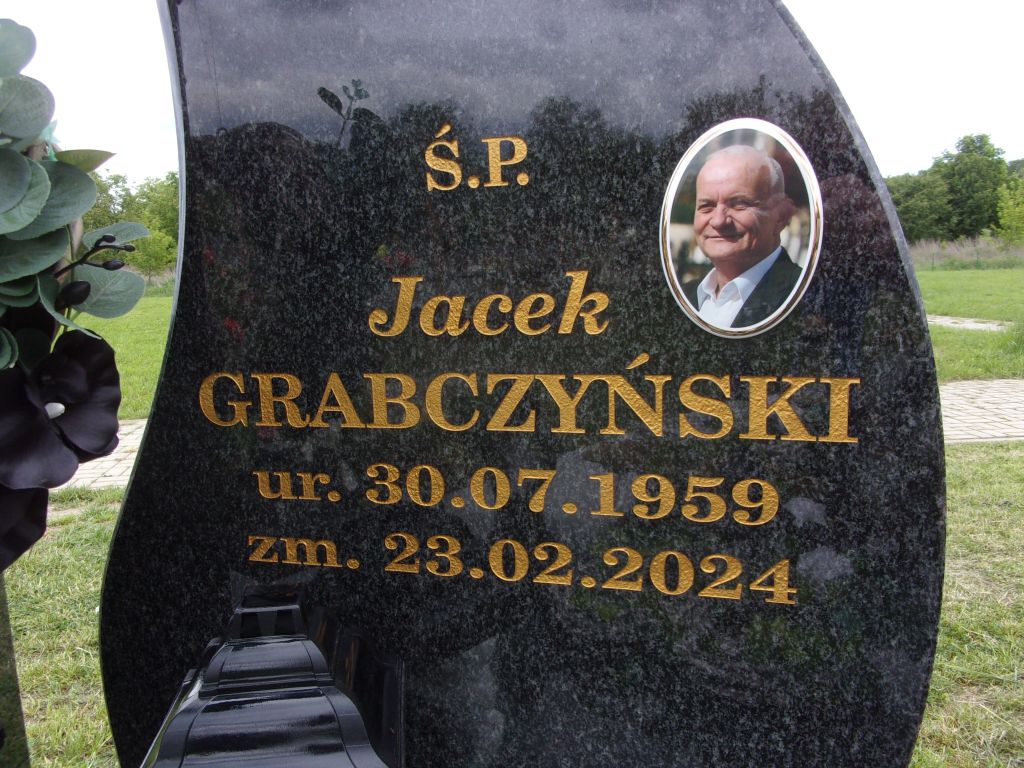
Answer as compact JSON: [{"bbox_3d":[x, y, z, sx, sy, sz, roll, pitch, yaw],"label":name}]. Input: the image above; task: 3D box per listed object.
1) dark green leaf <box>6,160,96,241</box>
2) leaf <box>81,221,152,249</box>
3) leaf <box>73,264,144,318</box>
[{"bbox_3d":[-0.260,-0.102,0.465,0.052,0.045,0.012,-26,-31,0],"label":"dark green leaf"},{"bbox_3d":[-0.239,-0.090,0.500,0.041,0.010,0.034,-3,31,-2],"label":"leaf"},{"bbox_3d":[-0.242,-0.055,0.495,0.042,0.036,0.010,-16,-17,5],"label":"leaf"}]

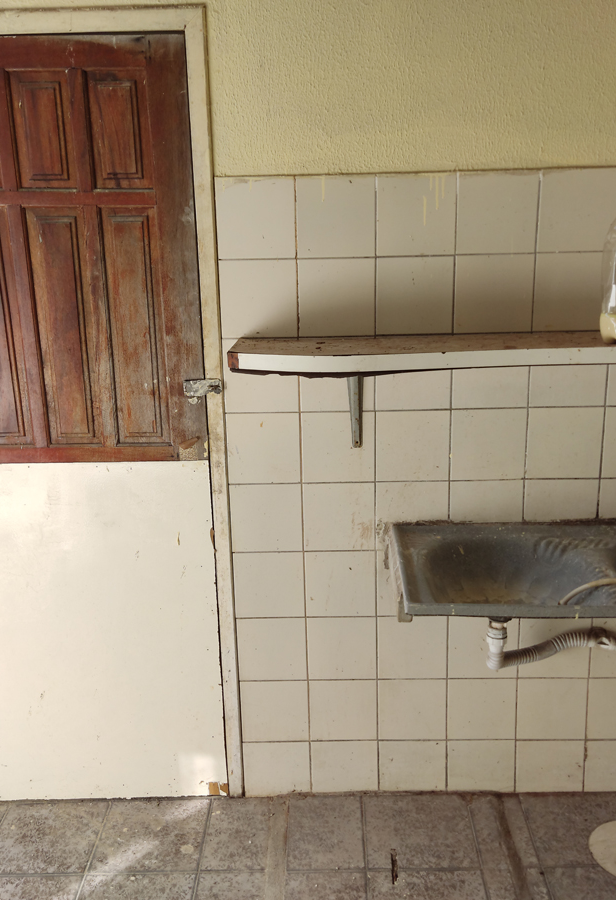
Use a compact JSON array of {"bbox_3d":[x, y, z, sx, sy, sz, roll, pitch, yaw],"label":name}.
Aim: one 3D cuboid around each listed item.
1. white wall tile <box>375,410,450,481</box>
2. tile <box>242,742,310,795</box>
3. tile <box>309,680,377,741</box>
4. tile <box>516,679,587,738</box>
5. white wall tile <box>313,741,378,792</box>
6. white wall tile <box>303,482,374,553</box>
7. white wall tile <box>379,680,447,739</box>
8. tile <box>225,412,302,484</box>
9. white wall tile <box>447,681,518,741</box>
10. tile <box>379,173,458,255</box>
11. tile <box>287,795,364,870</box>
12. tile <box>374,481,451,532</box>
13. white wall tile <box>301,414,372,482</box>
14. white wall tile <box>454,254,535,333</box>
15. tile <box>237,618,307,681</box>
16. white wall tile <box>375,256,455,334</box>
[{"bbox_3d":[0.282,-0.009,2.306,0.198,0.197,0.010,-1,16,3],"label":"white wall tile"},{"bbox_3d":[-0.093,0.941,2.589,0.200,0.175,0.010,-1,15,2],"label":"tile"},{"bbox_3d":[0.104,0.759,2.528,0.198,0.197,0.010,-1,16,3],"label":"tile"},{"bbox_3d":[0.704,0.750,2.500,0.198,0.197,0.010,-1,16,3],"label":"tile"},{"bbox_3d":[0.107,0.934,2.562,0.197,0.173,0.010,-1,15,2],"label":"white wall tile"},{"bbox_3d":[0.087,0.183,2.364,0.198,0.195,0.010,-1,15,2],"label":"white wall tile"},{"bbox_3d":[0.300,0.748,2.497,0.198,0.197,0.009,-1,15,2],"label":"white wall tile"},{"bbox_3d":[-0.118,-0.003,2.325,0.198,0.197,0.010,-1,16,3],"label":"tile"},{"bbox_3d":[0.499,0.745,2.491,0.198,0.197,0.009,-1,15,2],"label":"white wall tile"},{"bbox_3d":[0.265,-0.583,2.146,0.198,0.197,0.010,-1,16,3],"label":"tile"},{"bbox_3d":[0.049,1.080,2.447,0.208,0.010,0.291,-1,15,2],"label":"tile"},{"bbox_3d":[0.287,0.182,2.359,0.198,0.197,0.010,-1,16,3],"label":"tile"},{"bbox_3d":[0.082,-0.008,2.317,0.197,0.195,0.010,-1,15,2],"label":"white wall tile"},{"bbox_3d":[0.469,-0.393,2.188,0.198,0.197,0.009,-1,15,2],"label":"white wall tile"},{"bbox_3d":[-0.104,0.566,2.460,0.198,0.197,0.009,-1,15,2],"label":"tile"},{"bbox_3d":[0.271,-0.391,2.200,0.198,0.197,0.010,-1,16,3],"label":"white wall tile"}]

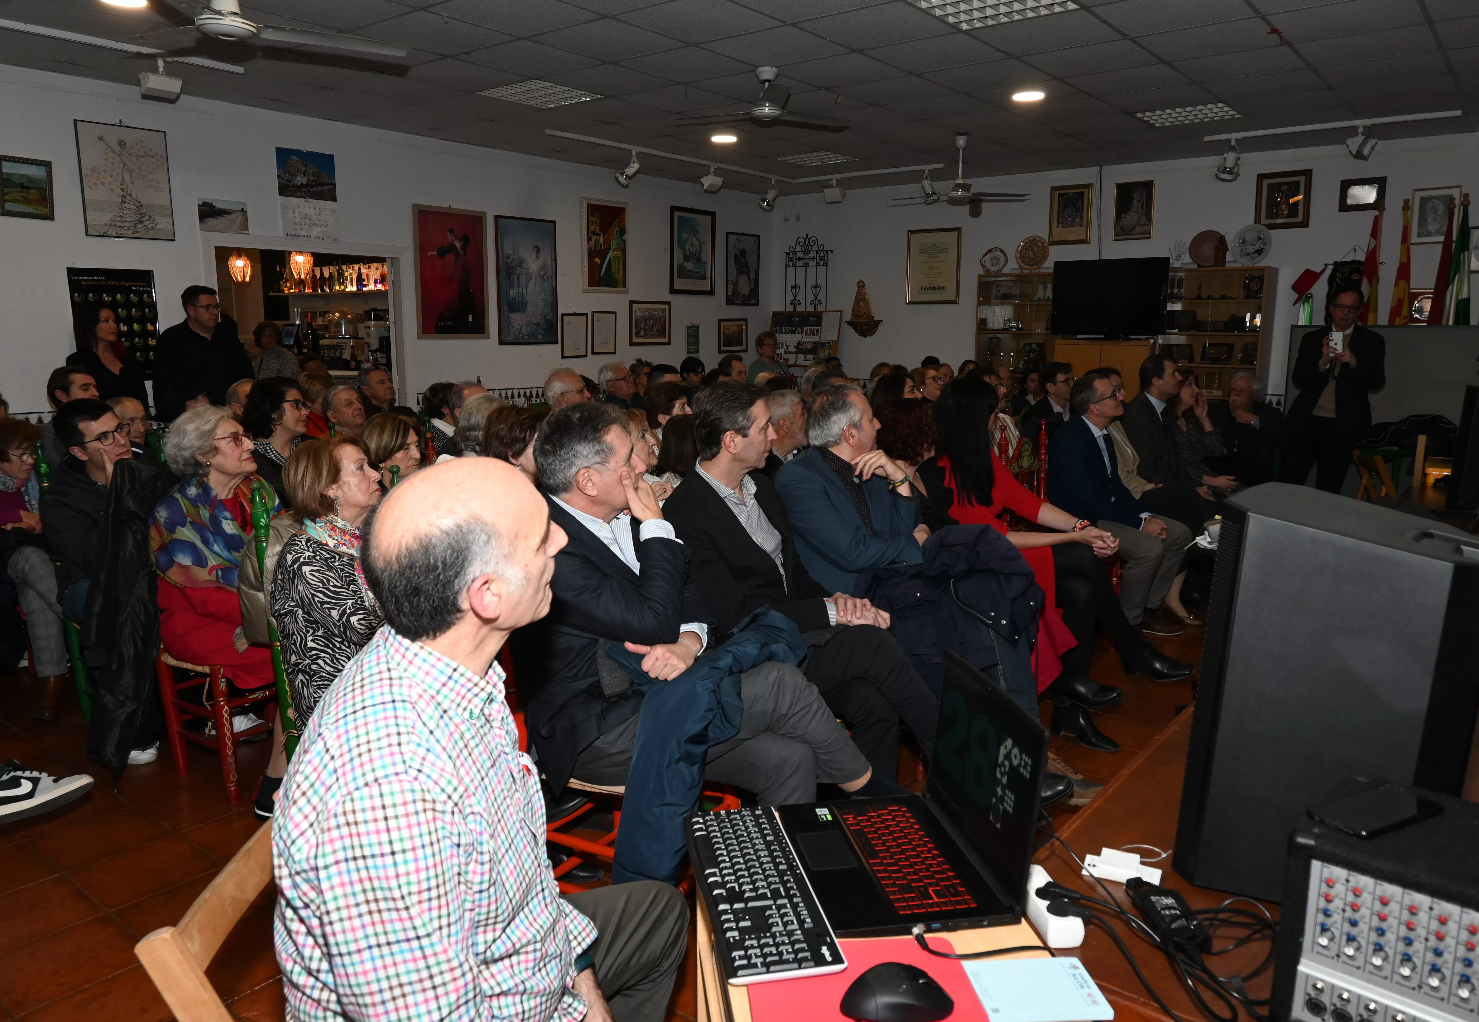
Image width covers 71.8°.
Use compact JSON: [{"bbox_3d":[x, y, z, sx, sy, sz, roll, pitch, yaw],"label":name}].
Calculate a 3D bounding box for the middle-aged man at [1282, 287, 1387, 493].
[{"bbox_3d":[3.451,-0.390,5.971,0.540,1.770,0.400,8,13,38],"label":"middle-aged man"}]

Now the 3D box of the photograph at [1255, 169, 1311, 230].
[{"bbox_3d":[4.320,-2.465,8.117,0.395,0.440,0.030,8,13,38],"label":"photograph"}]

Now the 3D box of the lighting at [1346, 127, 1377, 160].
[{"bbox_3d":[4.241,-2.507,6.966,0.210,0.230,0.180,-8,13,-39],"label":"lighting"}]

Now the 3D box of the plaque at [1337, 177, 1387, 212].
[{"bbox_3d":[4.750,-2.411,7.791,0.308,0.235,0.030,8,13,38],"label":"plaque"}]

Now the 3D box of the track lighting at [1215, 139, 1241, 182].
[{"bbox_3d":[3.590,-2.567,7.500,0.180,0.300,0.200,4,11,17],"label":"track lighting"}]

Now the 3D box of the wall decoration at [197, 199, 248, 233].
[{"bbox_3d":[-3.365,-1.923,6.676,0.012,0.203,0.330,8,13,38],"label":"wall decoration"}]

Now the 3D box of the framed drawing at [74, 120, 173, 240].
[{"bbox_3d":[-3.735,-1.998,6.229,0.025,0.658,0.506,8,13,38],"label":"framed drawing"}]

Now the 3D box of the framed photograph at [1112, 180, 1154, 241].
[{"bbox_3d":[3.411,-2.590,8.836,0.332,0.486,0.030,8,13,38],"label":"framed photograph"}]

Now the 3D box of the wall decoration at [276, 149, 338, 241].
[{"bbox_3d":[-2.991,-2.198,7.101,0.012,0.578,0.425,8,13,38],"label":"wall decoration"}]

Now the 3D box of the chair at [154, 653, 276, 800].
[{"bbox_3d":[-1.633,0.398,3.392,0.430,0.980,0.430,8,13,38],"label":"chair"}]

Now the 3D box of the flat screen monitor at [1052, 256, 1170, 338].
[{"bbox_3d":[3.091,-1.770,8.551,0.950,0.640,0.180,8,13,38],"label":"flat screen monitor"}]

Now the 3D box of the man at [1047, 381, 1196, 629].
[{"bbox_3d":[1.901,-0.022,5.150,0.760,1.310,0.550,6,11,27],"label":"man"}]

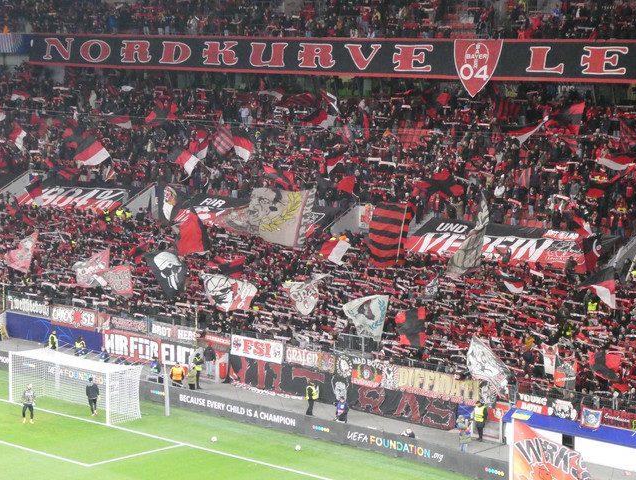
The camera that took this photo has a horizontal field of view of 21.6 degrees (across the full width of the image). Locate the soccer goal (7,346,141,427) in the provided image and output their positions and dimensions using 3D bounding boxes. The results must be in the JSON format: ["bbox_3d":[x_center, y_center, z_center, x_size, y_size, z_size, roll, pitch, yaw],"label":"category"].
[{"bbox_3d":[-11.743,7.007,80.706,7.560,2.560,2.300,6,9,43],"label":"soccer goal"}]

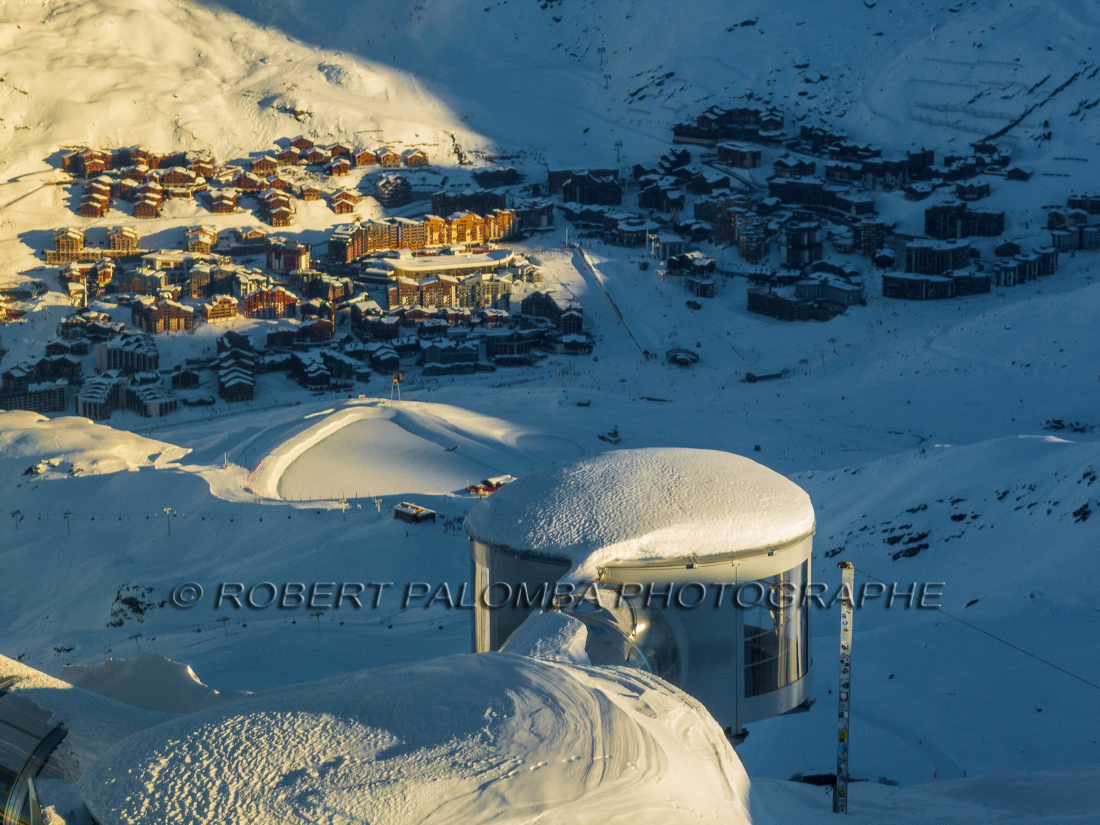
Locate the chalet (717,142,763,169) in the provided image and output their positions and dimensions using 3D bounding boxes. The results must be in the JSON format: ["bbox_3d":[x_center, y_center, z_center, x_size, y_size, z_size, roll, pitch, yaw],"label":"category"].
[{"bbox_3d":[149.370,-203.158,4042.142,17.000,13.300,37.000,-11,18,-36],"label":"chalet"}]

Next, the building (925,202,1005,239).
[{"bbox_3d":[333.100,-153.740,4103.660,62.740,25.810,19.230,1,14,4],"label":"building"}]

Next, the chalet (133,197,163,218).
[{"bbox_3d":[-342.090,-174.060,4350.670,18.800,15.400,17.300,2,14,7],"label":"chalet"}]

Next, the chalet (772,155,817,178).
[{"bbox_3d":[193.161,-194.212,4040.727,31.000,13.500,15.000,-3,15,-12],"label":"chalet"}]

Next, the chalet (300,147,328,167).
[{"bbox_3d":[-197.100,-213.910,4272.660,18.720,13.160,15.180,-4,15,-17],"label":"chalet"}]

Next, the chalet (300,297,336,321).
[{"bbox_3d":[-172.189,-76.942,3795.317,22.000,15.000,15.000,5,15,17],"label":"chalet"}]

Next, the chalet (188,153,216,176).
[{"bbox_3d":[-271.945,-193.556,3996.083,18.000,15.500,20.000,2,14,8],"label":"chalet"}]

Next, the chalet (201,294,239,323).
[{"bbox_3d":[-268.630,-85.310,4163.550,25.900,20.300,14.200,-6,15,-23],"label":"chalet"}]

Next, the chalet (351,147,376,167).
[{"bbox_3d":[-155.810,-213.560,4272.660,17.200,12.850,14.170,-5,15,-19],"label":"chalet"}]

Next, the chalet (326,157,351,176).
[{"bbox_3d":[-175.710,-204.570,4250.400,17.200,12.650,14.670,-5,15,-18],"label":"chalet"}]

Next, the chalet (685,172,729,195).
[{"bbox_3d":[136.470,-199.140,4413.720,26.400,17.300,28.400,7,16,27],"label":"chalet"}]

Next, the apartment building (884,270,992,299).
[{"bbox_3d":[290.609,-94.679,3827.817,79.000,16.000,26.000,-2,14,-8],"label":"apartment building"}]

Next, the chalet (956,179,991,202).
[{"bbox_3d":[346.110,-181.610,4177.540,27.830,13.660,18.220,1,14,5],"label":"chalet"}]

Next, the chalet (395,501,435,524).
[{"bbox_3d":[-90.060,65.720,3413.120,15.200,9.000,26.000,-11,17,-36],"label":"chalet"}]

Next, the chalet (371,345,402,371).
[{"bbox_3d":[-123.930,-41.400,3870.900,15.690,16.190,17.200,-7,16,-25],"label":"chalet"}]

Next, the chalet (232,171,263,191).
[{"bbox_3d":[-261.130,-200.790,4408.770,20.800,15.700,15.200,-3,14,-12],"label":"chalet"}]

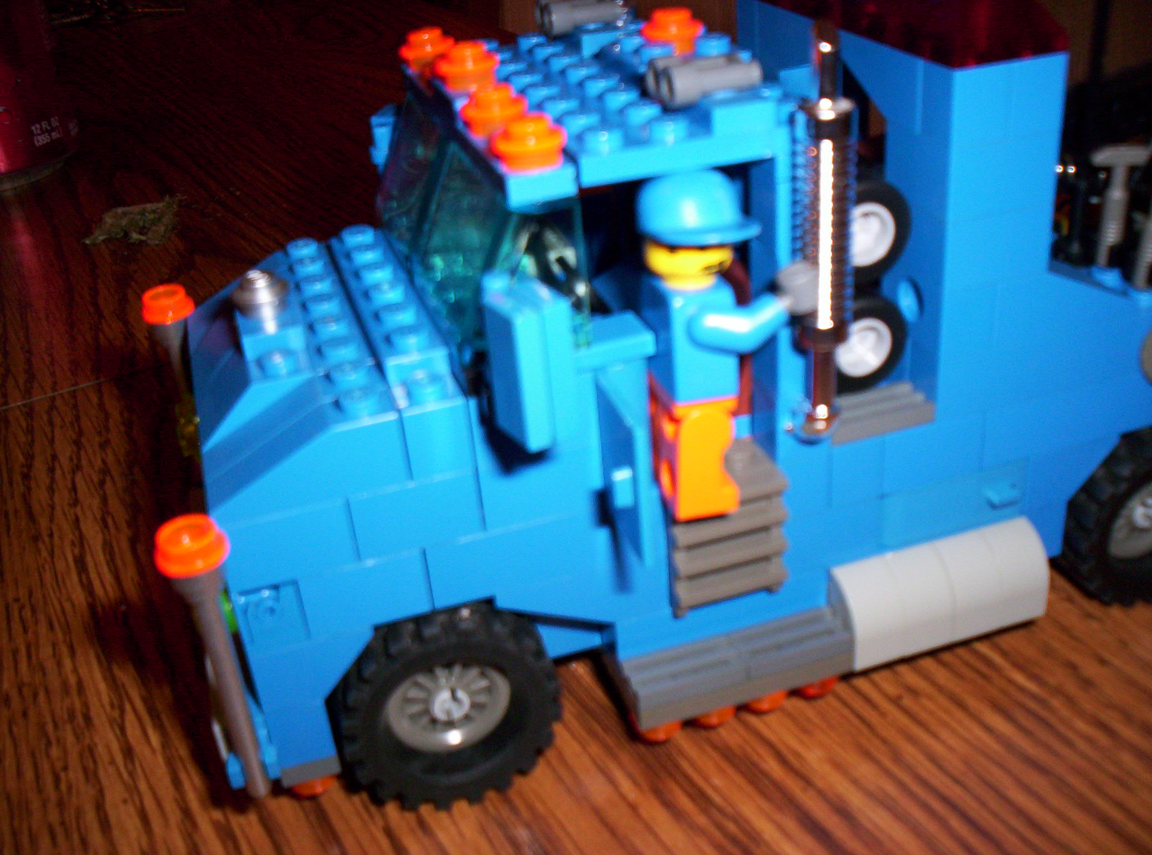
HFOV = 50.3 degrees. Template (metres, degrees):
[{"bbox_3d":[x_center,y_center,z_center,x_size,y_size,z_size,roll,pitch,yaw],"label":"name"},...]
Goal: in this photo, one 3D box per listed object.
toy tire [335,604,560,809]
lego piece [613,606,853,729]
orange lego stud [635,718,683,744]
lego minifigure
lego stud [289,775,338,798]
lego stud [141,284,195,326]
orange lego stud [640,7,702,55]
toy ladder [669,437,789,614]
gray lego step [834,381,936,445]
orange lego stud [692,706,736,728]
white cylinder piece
[{"bbox_3d":[-0.017,0.036,0.166,0.030,0.030,0.014,-13,30,-13],"label":"toy tire"},{"bbox_3d":[0.023,0.033,0.172,0.032,0.006,0.008,-13,30,-13],"label":"lego piece"},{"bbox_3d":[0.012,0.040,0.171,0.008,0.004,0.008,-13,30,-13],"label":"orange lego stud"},{"bbox_3d":[0.019,-0.012,0.155,0.021,0.042,0.022,-10,30,-7],"label":"lego minifigure"},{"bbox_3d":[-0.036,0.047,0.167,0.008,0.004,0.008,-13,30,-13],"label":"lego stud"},{"bbox_3d":[-0.065,-0.020,0.197,0.008,0.005,0.008,-13,30,-13],"label":"lego stud"},{"bbox_3d":[0.013,-0.053,0.166,0.008,0.005,0.008,-4,29,2],"label":"orange lego stud"},{"bbox_3d":[0.019,0.013,0.168,0.016,0.021,0.011,-13,30,-13],"label":"toy ladder"},{"bbox_3d":[0.041,-0.002,0.170,0.016,0.003,0.008,-13,30,-13],"label":"gray lego step"},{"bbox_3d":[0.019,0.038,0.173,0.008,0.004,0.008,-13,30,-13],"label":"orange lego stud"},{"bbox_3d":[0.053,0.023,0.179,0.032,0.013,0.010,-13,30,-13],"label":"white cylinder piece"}]

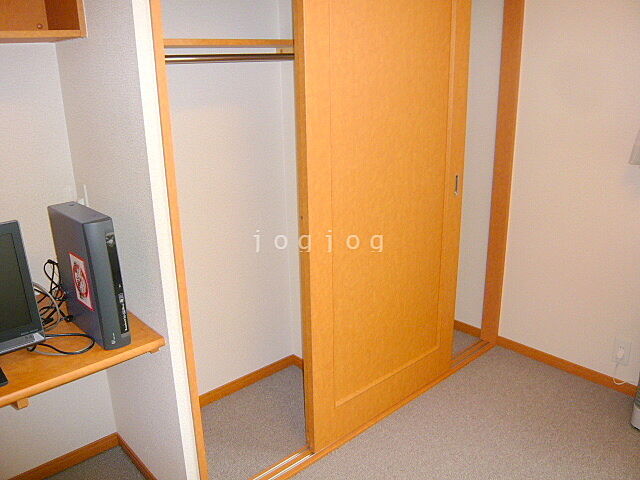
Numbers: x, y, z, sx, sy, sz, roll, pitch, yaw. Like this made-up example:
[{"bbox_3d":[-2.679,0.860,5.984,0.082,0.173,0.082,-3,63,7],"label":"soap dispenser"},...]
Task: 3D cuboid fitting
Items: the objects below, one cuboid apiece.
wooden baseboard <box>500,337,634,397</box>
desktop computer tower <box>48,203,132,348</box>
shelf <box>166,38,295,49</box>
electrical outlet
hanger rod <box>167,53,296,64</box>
[{"bbox_3d":[1.242,0.640,2.646,0.012,0.060,0.750,-16,22,-40],"label":"wooden baseboard"},{"bbox_3d":[-0.671,0.094,1.503,0.078,0.365,0.300,-16,22,-40],"label":"desktop computer tower"},{"bbox_3d":[-0.387,-0.737,1.958,0.800,0.020,0.250,-17,23,-39],"label":"shelf"},{"bbox_3d":[1.404,0.521,2.413,0.012,0.120,0.072,-16,22,-40],"label":"electrical outlet"},{"bbox_3d":[-0.298,-0.654,1.877,0.800,0.026,0.026,-17,23,-39],"label":"hanger rod"}]

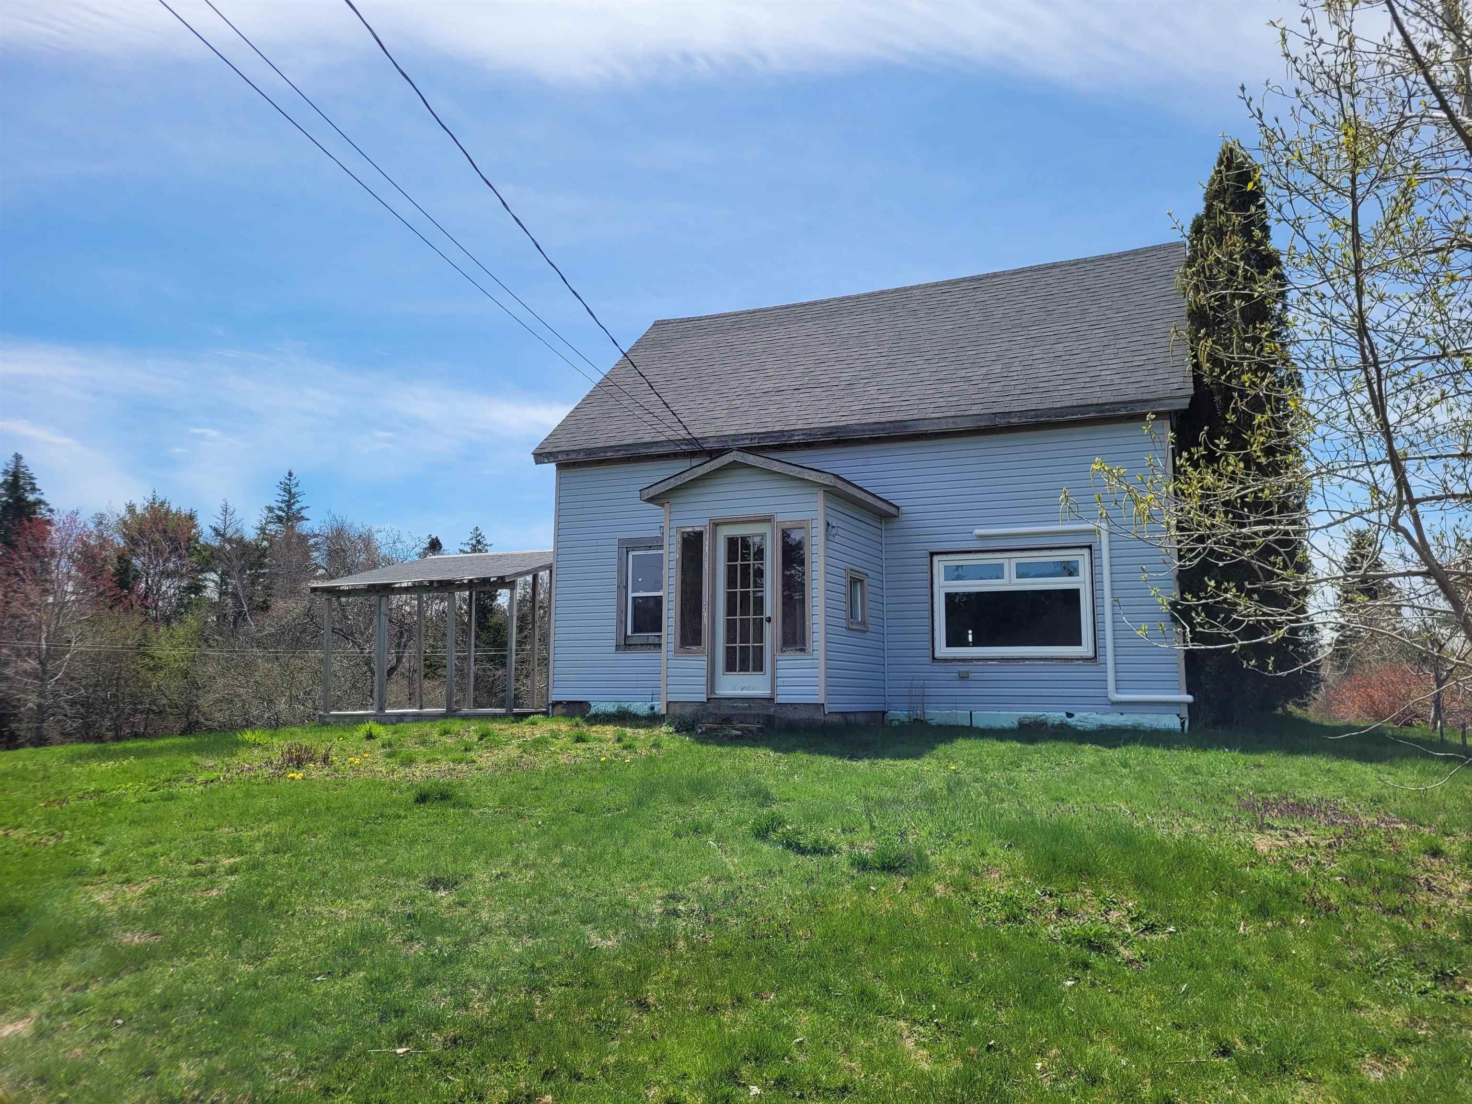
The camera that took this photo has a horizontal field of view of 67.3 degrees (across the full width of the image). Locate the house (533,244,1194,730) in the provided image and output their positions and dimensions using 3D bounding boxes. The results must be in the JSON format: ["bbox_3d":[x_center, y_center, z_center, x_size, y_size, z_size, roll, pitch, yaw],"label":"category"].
[{"bbox_3d":[2.272,-1.067,17.650,9.504,7.427,9.964,-3,-8,24],"label":"house"}]

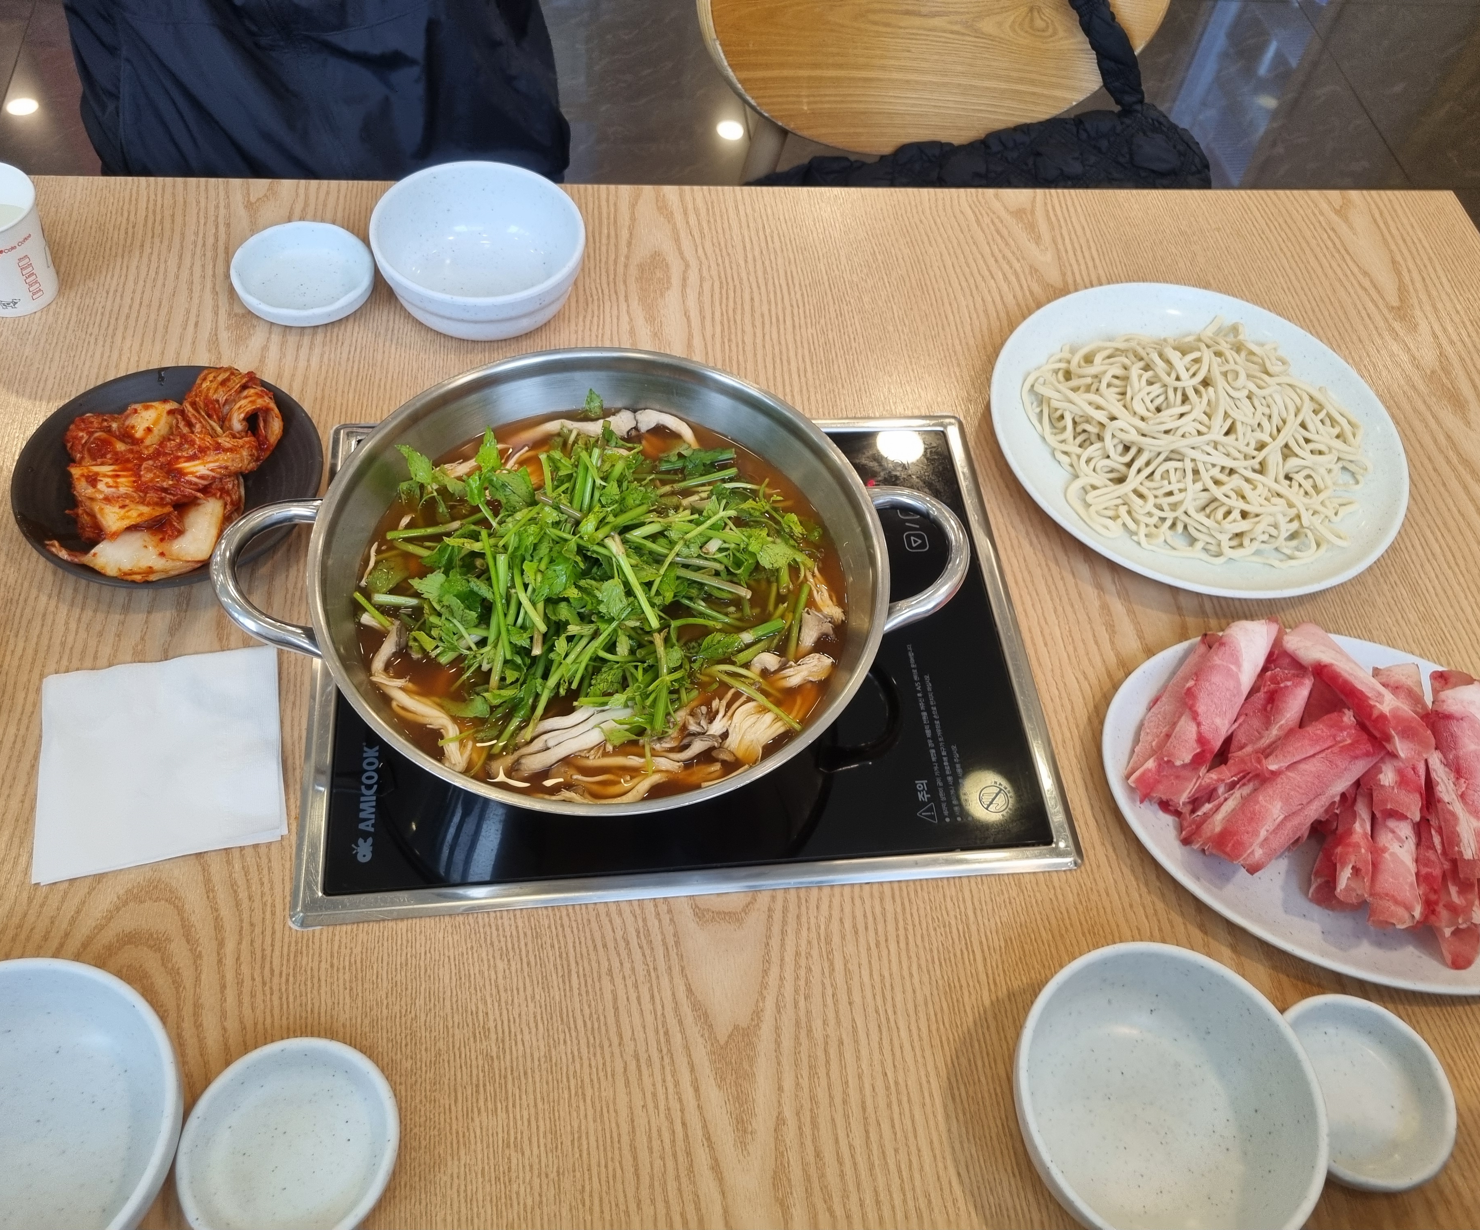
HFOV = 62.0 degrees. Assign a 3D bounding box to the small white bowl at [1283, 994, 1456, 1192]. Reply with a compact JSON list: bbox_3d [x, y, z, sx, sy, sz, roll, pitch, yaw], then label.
[{"bbox_3d":[0.302,0.236,0.609,0.091,0.026,0.091,4,57,-5],"label":"small white bowl"}]

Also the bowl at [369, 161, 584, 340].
[{"bbox_3d":[-0.174,-0.238,0.836,0.139,0.059,0.139,-2,57,-9],"label":"bowl"}]

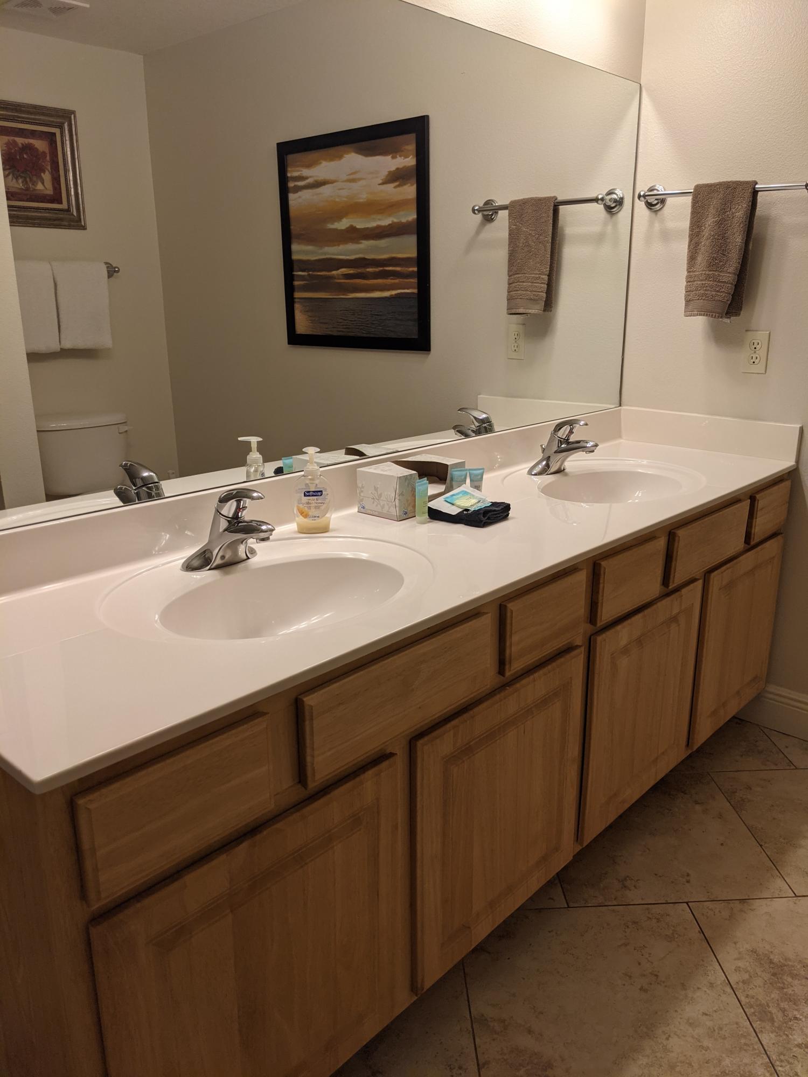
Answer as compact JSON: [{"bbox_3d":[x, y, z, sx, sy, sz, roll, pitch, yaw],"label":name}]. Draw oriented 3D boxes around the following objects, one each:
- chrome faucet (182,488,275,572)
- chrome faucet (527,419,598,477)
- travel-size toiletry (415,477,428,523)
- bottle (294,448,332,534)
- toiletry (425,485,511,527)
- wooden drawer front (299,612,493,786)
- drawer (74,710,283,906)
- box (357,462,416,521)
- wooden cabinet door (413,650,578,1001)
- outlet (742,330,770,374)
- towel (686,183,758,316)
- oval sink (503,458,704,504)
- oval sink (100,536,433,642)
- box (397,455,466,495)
[{"bbox_3d":[-0.282,-0.019,1.437,0.183,0.148,0.152,14,22,41],"label":"chrome faucet"},{"bbox_3d":[0.423,-0.241,2.177,0.172,0.148,0.154,14,22,41],"label":"chrome faucet"},{"bbox_3d":[0.035,-0.076,1.723,0.026,0.093,0.033,14,22,41],"label":"travel-size toiletry"},{"bbox_3d":[-0.180,-0.093,1.648,0.078,0.172,0.054,-2,16,-6],"label":"bottle"},{"bbox_3d":[0.138,-0.068,1.770,0.148,0.048,0.130,14,22,41],"label":"toiletry"},{"bbox_3d":[0.000,0.225,1.241,0.018,0.131,0.396,14,22,41],"label":"wooden drawer front"},{"bbox_3d":[-0.260,0.300,0.970,0.030,0.131,0.247,14,22,41],"label":"drawer"},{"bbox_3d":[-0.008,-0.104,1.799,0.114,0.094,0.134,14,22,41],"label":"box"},{"bbox_3d":[0.179,0.482,1.514,0.018,0.469,0.479,14,22,41],"label":"wooden cabinet door"},{"bbox_3d":[0.974,-0.514,2.328,0.069,0.114,0.010,14,22,41],"label":"outlet"},{"bbox_3d":[0.845,-0.775,2.267,0.174,0.344,0.070,14,22,41],"label":"towel"},{"bbox_3d":[0.503,-0.084,2.142,0.466,0.140,0.560,14,22,41],"label":"oval sink"},{"bbox_3d":[-0.219,0.134,1.394,0.455,0.145,0.560,14,22,41],"label":"oval sink"},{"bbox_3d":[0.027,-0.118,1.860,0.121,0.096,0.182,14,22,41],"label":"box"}]

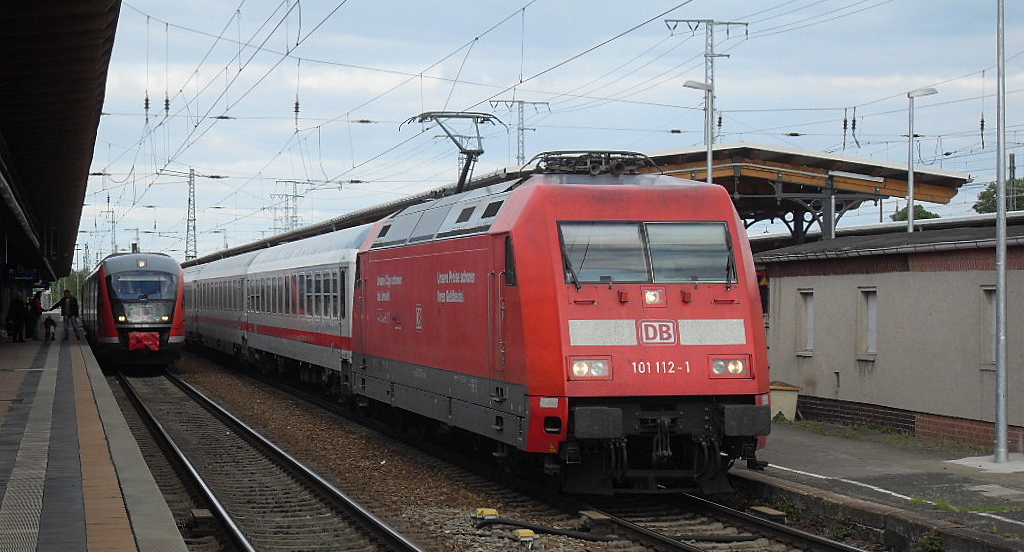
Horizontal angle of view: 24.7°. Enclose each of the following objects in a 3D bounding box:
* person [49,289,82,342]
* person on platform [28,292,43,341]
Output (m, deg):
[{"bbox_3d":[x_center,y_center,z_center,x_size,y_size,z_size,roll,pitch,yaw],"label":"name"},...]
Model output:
[{"bbox_3d":[-15.890,1.390,83.000,1.050,1.780,0.500,0,-1,-5],"label":"person"},{"bbox_3d":[-16.890,1.420,83.000,0.520,1.740,0.450,0,-1,-18],"label":"person on platform"}]

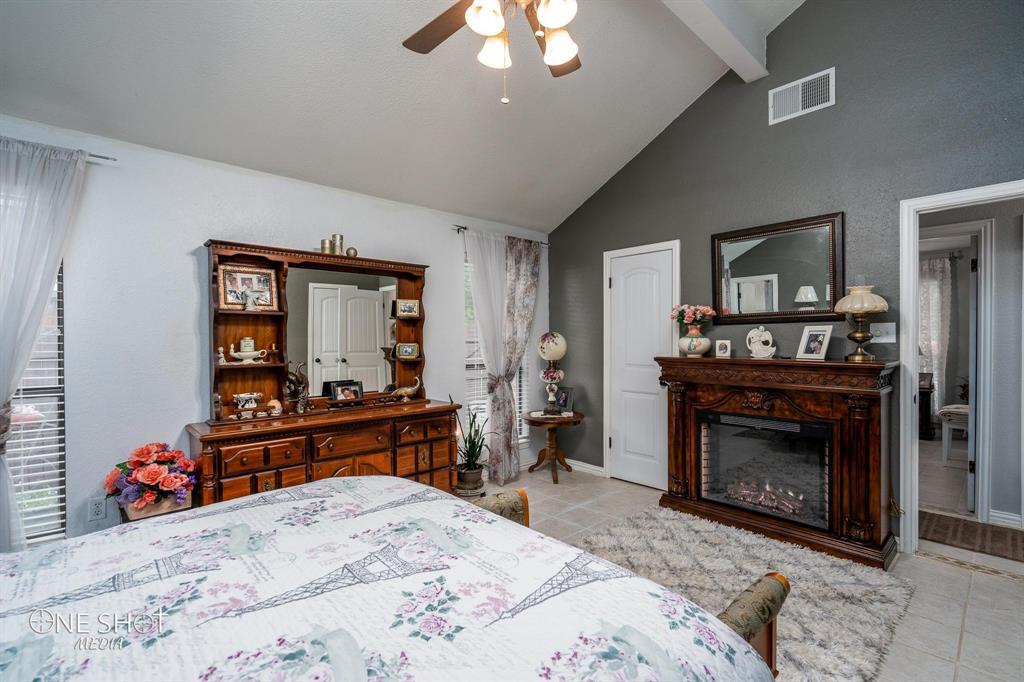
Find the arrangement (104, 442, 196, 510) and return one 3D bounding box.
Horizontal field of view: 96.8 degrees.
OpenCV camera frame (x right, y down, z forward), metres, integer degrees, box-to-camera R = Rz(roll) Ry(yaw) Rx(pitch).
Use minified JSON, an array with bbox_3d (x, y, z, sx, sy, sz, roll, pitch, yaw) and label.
[{"bbox_3d":[-1.955,0.735,2.460,0.385,0.365,0.280,0,0,-41],"label":"arrangement"}]

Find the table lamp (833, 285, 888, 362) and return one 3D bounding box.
[{"bbox_3d":[2.091,-0.105,2.729,0.268,0.475,0.268,0,0,-43],"label":"table lamp"}]

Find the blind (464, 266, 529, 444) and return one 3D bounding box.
[{"bbox_3d":[-0.123,0.160,4.353,0.780,1.730,0.060,0,0,-41],"label":"blind"}]

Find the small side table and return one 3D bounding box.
[{"bbox_3d":[0.388,0.979,4.260,0.580,0.567,0.580,0,0,0],"label":"small side table"}]

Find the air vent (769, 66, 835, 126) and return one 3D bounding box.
[{"bbox_3d":[1.960,-1.653,3.089,0.020,0.244,0.394,0,0,-43],"label":"air vent"}]

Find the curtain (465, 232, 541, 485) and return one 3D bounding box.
[{"bbox_3d":[-0.032,0.147,4.193,0.900,2.230,0.220,0,0,-41],"label":"curtain"}]

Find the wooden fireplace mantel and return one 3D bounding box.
[{"bbox_3d":[1.704,0.696,3.107,0.345,1.132,1.375,0,0,-43],"label":"wooden fireplace mantel"}]

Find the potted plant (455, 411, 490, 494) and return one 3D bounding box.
[{"bbox_3d":[-0.314,0.915,3.810,0.300,0.690,0.300,0,0,0],"label":"potted plant"}]

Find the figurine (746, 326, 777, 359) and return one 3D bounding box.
[{"bbox_3d":[1.718,0.020,3.139,0.090,0.220,0.190,0,0,-43],"label":"figurine"}]

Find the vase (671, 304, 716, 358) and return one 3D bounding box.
[{"bbox_3d":[1.390,-0.065,3.475,0.290,0.400,0.310,0,0,-43],"label":"vase"}]

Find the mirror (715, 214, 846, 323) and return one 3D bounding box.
[{"bbox_3d":[1.834,-0.469,3.194,0.045,0.695,0.845,0,0,-43],"label":"mirror"}]

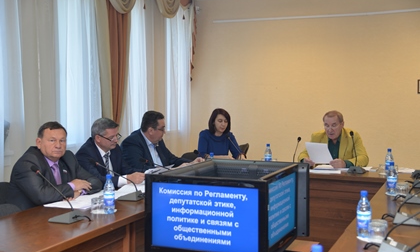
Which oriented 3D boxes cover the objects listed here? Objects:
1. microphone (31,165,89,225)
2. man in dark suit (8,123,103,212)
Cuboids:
[{"bbox_3d":[-0.826,0.361,3.092,0.290,0.270,0.130,1,4,23],"label":"microphone"},{"bbox_3d":[-0.964,0.589,3.660,0.720,1.230,0.600,3,4,38],"label":"man in dark suit"}]

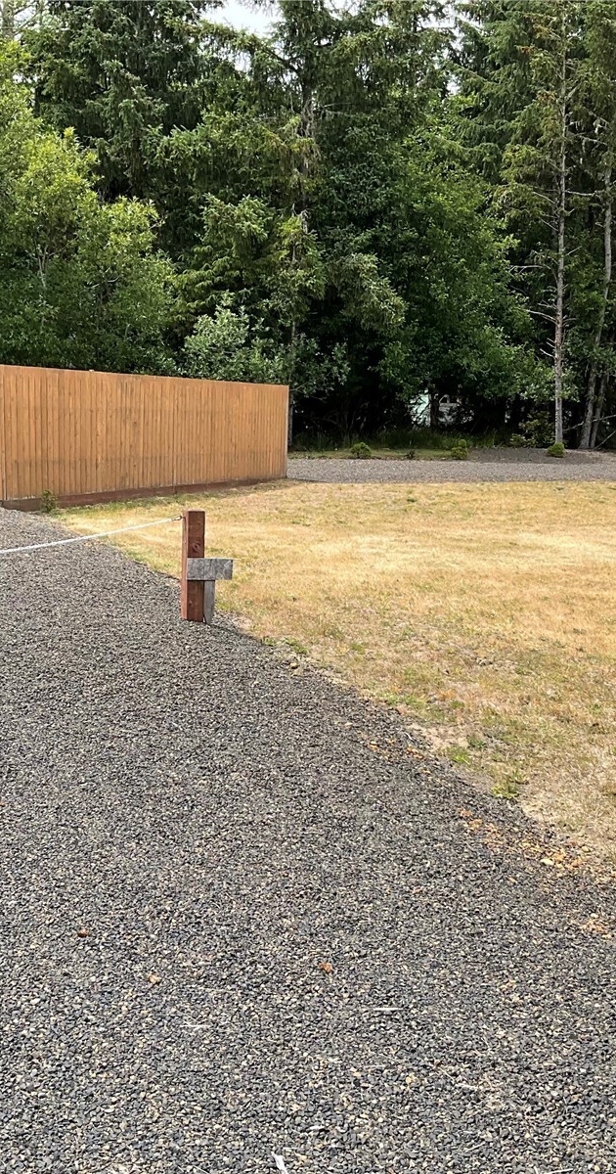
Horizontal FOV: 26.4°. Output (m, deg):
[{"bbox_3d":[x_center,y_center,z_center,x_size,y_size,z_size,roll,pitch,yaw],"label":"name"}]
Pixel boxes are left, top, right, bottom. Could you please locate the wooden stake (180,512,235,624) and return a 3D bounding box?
[{"bbox_3d":[-0.772,-0.164,10.276,0.390,0.860,0.175,-2,8,-26],"label":"wooden stake"}]

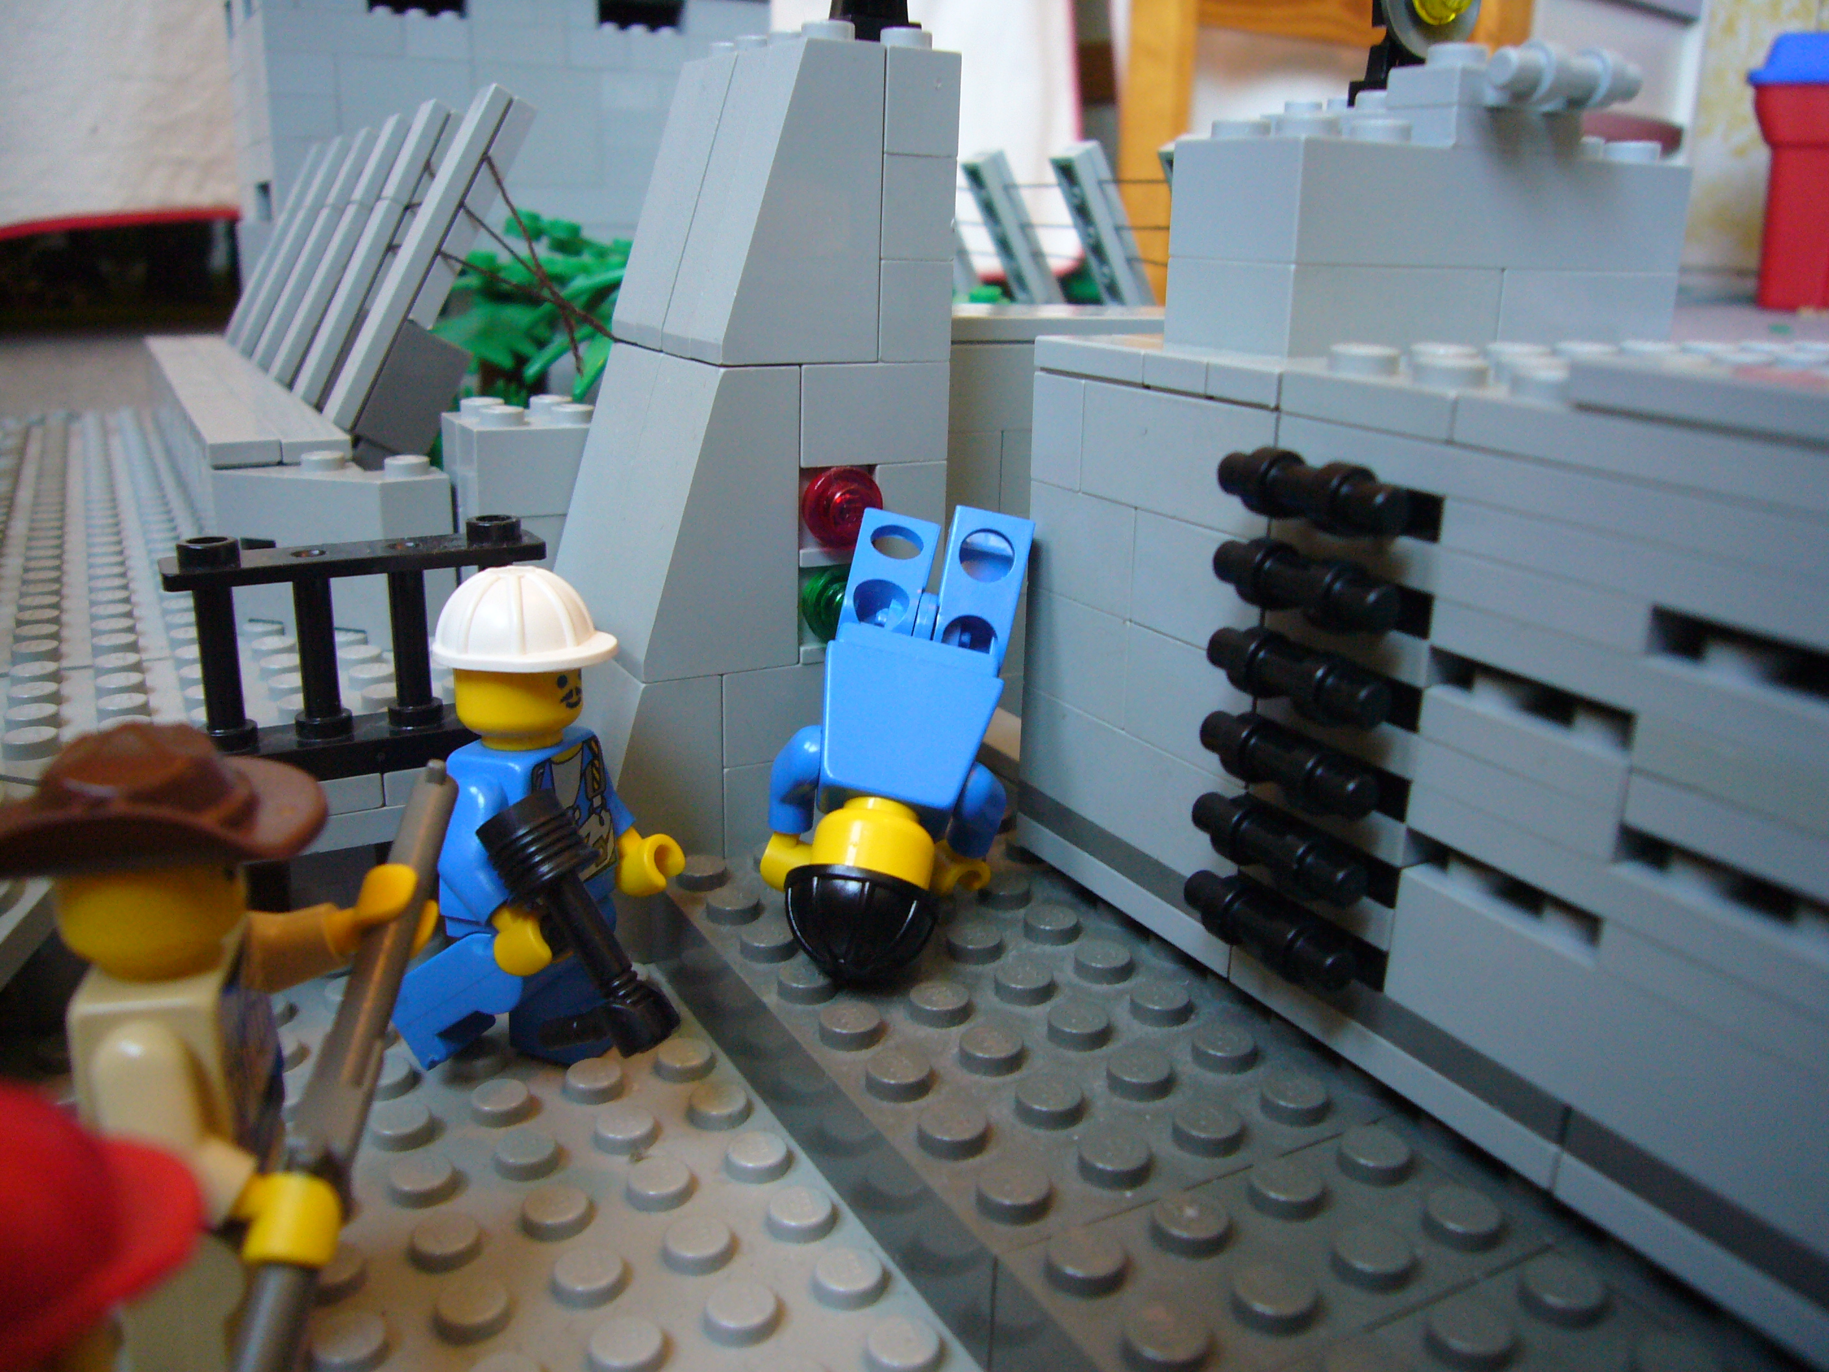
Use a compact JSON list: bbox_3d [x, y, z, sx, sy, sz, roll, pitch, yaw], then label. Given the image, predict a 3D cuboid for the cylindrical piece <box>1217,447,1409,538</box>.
[{"bbox_3d":[0.026,-0.013,0.099,0.005,0.005,0.015,-8,19,-27],"label":"cylindrical piece"}]

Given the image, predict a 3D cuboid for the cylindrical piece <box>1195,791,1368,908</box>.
[{"bbox_3d":[0.026,0.012,0.107,0.005,0.005,0.016,-8,19,-28],"label":"cylindrical piece"}]

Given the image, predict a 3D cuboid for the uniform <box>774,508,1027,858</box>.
[{"bbox_3d":[0.000,-0.001,0.136,0.021,0.033,0.017,12,-21,-1],"label":"uniform"}]

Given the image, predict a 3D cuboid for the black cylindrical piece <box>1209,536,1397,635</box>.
[{"bbox_3d":[0.026,-0.007,0.101,0.005,0.005,0.015,-8,19,-27],"label":"black cylindrical piece"}]

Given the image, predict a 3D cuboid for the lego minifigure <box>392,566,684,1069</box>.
[{"bbox_3d":[-0.031,0.012,0.122,0.022,0.042,0.024,6,17,16],"label":"lego minifigure"}]

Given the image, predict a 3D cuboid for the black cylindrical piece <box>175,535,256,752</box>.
[{"bbox_3d":[-0.060,-0.003,0.128,0.005,0.019,0.005,-8,19,-27],"label":"black cylindrical piece"}]

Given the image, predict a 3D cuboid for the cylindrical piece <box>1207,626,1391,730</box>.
[{"bbox_3d":[0.026,-0.001,0.104,0.005,0.005,0.016,-8,19,-28],"label":"cylindrical piece"}]

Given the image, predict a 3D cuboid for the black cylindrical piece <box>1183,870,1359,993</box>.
[{"bbox_3d":[0.026,0.018,0.108,0.005,0.005,0.015,-8,19,-27],"label":"black cylindrical piece"}]

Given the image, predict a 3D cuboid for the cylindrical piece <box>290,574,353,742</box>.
[{"bbox_3d":[-0.053,-0.002,0.132,0.005,0.015,0.005,-8,19,-27],"label":"cylindrical piece"}]

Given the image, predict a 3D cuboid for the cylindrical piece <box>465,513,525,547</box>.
[{"bbox_3d":[-0.039,-0.014,0.136,0.005,0.002,0.005,-8,19,-28],"label":"cylindrical piece"}]

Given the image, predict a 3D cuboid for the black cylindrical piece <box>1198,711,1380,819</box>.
[{"bbox_3d":[0.026,0.005,0.105,0.005,0.005,0.016,-8,19,-28],"label":"black cylindrical piece"}]

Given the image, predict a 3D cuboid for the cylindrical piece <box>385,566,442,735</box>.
[{"bbox_3d":[-0.046,-0.004,0.136,0.005,0.014,0.005,-8,19,-28],"label":"cylindrical piece"}]

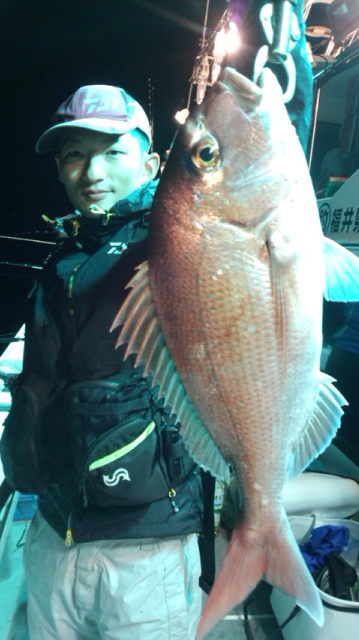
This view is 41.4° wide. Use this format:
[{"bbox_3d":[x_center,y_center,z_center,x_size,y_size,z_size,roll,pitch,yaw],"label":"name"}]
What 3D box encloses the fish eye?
[{"bbox_3d":[0.031,-0.199,0.565,0.035,0.041,0.022,2,6,7],"label":"fish eye"}]

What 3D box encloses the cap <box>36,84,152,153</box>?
[{"bbox_3d":[-0.150,-0.357,0.850,0.180,0.140,0.265,1,12,5],"label":"cap"}]

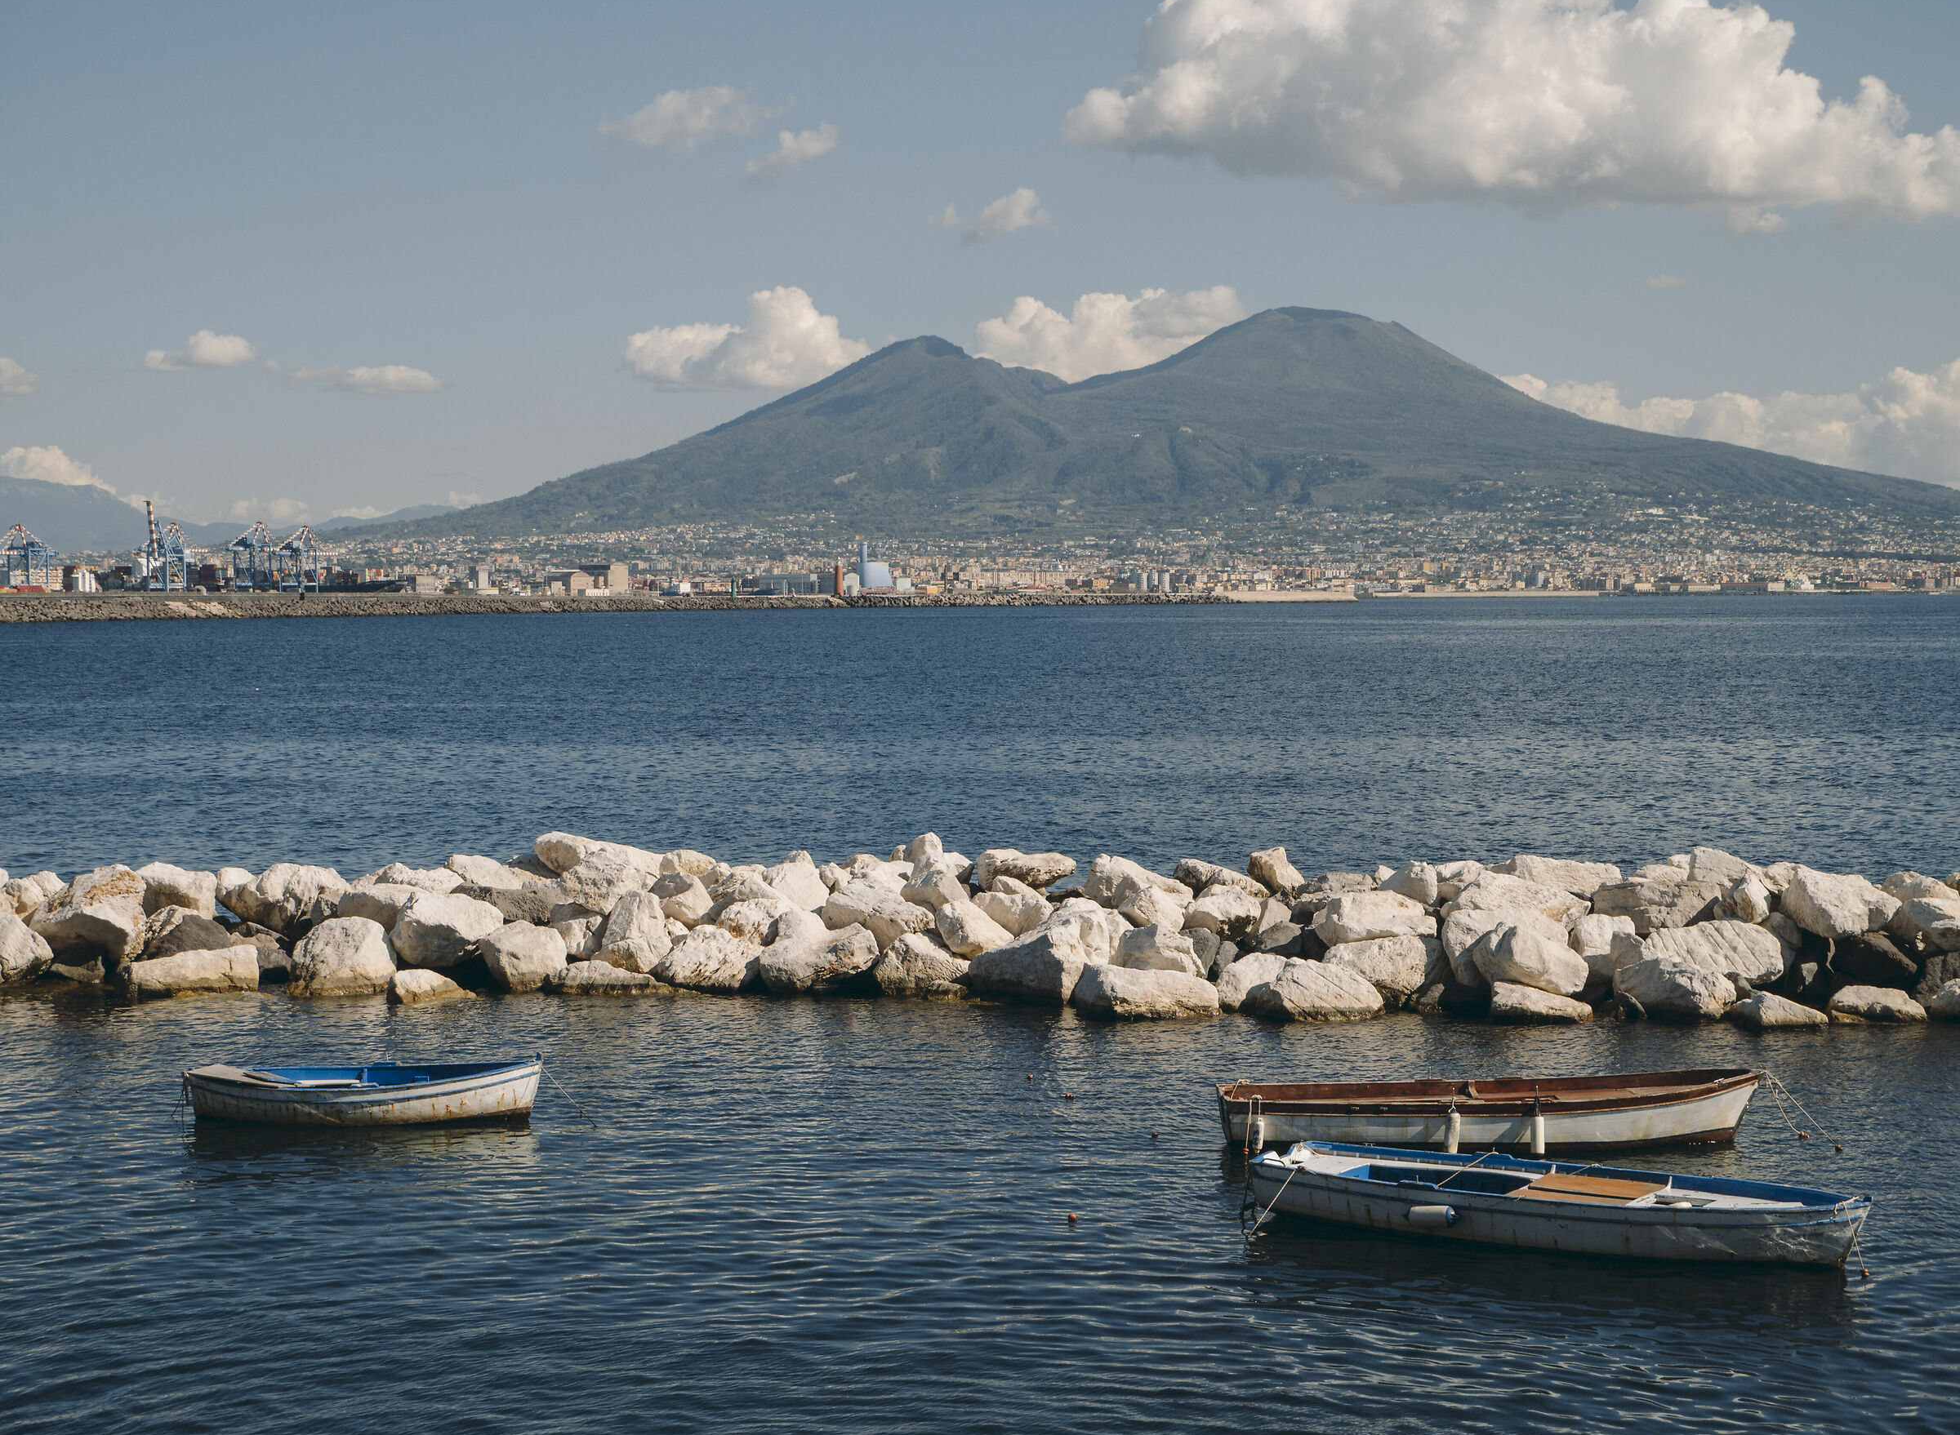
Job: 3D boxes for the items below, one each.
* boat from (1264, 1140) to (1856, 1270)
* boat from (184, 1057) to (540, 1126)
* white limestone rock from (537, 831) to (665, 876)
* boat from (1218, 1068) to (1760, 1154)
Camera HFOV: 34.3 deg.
[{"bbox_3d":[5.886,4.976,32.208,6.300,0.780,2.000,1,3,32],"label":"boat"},{"bbox_3d":[-7.677,4.623,39.422,4.450,0.880,1.750,0,2,1],"label":"boat"},{"bbox_3d":[-6.670,2.430,55.600,2.200,0.800,1.250,0,2,0],"label":"white limestone rock"},{"bbox_3d":[6.029,4.666,37.570,6.300,0.980,1.770,0,2,2],"label":"boat"}]

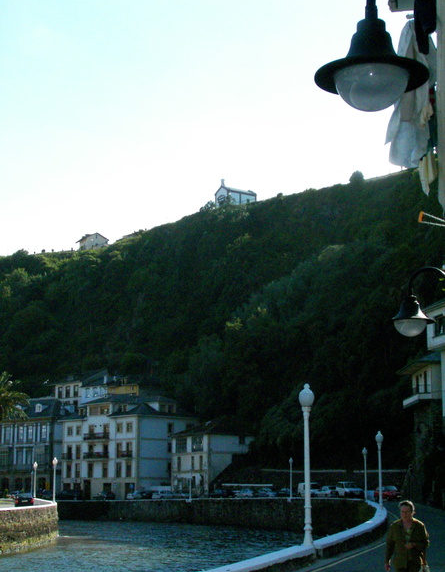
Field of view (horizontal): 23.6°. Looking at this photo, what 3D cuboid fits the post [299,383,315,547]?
[{"bbox_3d":[2.111,4.448,26.623,0.380,4.000,0.380,0,-11,0],"label":"post"}]

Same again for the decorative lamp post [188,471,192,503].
[{"bbox_3d":[-4.248,26.453,141.550,0.380,3.850,0.380,0,-11,0],"label":"decorative lamp post"}]

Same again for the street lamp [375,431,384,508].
[{"bbox_3d":[9.341,10.832,62.778,0.430,4.450,0.430,0,-10,0],"label":"street lamp"}]

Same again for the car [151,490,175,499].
[{"bbox_3d":[-7.911,28.917,146.187,1.720,1.450,4.300,-10,-14,44],"label":"car"}]

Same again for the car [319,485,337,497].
[{"bbox_3d":[10.989,21.657,110.908,1.680,1.430,4.000,3,-11,-16],"label":"car"}]

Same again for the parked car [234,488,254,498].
[{"bbox_3d":[2.783,26.115,133.472,1.680,1.430,4.000,4,-11,-20],"label":"parked car"}]

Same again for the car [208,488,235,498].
[{"bbox_3d":[-0.193,26.838,136.401,1.700,1.450,4.100,-7,-12,33],"label":"car"}]

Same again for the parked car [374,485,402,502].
[{"bbox_3d":[16.063,20.238,103.543,1.650,1.430,3.850,2,-11,-11],"label":"parked car"}]

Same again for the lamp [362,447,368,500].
[{"bbox_3d":[12.235,16.020,90.678,0.430,4.450,0.430,0,-10,0],"label":"lamp"}]

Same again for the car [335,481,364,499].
[{"bbox_3d":[12.554,20.402,105.547,1.800,1.850,4.300,2,-11,-11],"label":"car"}]

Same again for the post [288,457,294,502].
[{"bbox_3d":[7.510,20.885,115.338,0.430,4.450,0.430,0,-10,0],"label":"post"}]

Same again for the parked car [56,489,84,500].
[{"bbox_3d":[-22.000,30.241,154.064,1.750,1.450,4.200,-10,-14,42],"label":"parked car"}]

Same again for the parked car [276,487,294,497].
[{"bbox_3d":[7.002,23.003,117.777,1.700,1.430,4.100,3,-11,-15],"label":"parked car"}]

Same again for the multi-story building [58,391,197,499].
[{"bbox_3d":[-15.049,25.752,171.176,12.800,16.713,19.800,10,-15,-43],"label":"multi-story building"}]

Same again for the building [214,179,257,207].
[{"bbox_3d":[3.862,-27.480,315.946,10.000,7.800,6.800,7,-12,-33],"label":"building"}]

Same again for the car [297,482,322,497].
[{"bbox_3d":[10.032,23.483,121.764,1.750,1.870,4.200,5,-11,-24],"label":"car"}]

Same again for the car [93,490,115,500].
[{"bbox_3d":[-16.481,29.147,147.162,1.700,1.450,4.100,-7,-12,33],"label":"car"}]

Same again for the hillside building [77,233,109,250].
[{"bbox_3d":[-45.631,-15.398,374.735,8.200,5.500,10.000,5,-11,-25],"label":"hillside building"}]

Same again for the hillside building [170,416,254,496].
[{"bbox_3d":[-0.787,26.579,165.028,10.400,12.200,10.600,7,-12,-34],"label":"hillside building"}]

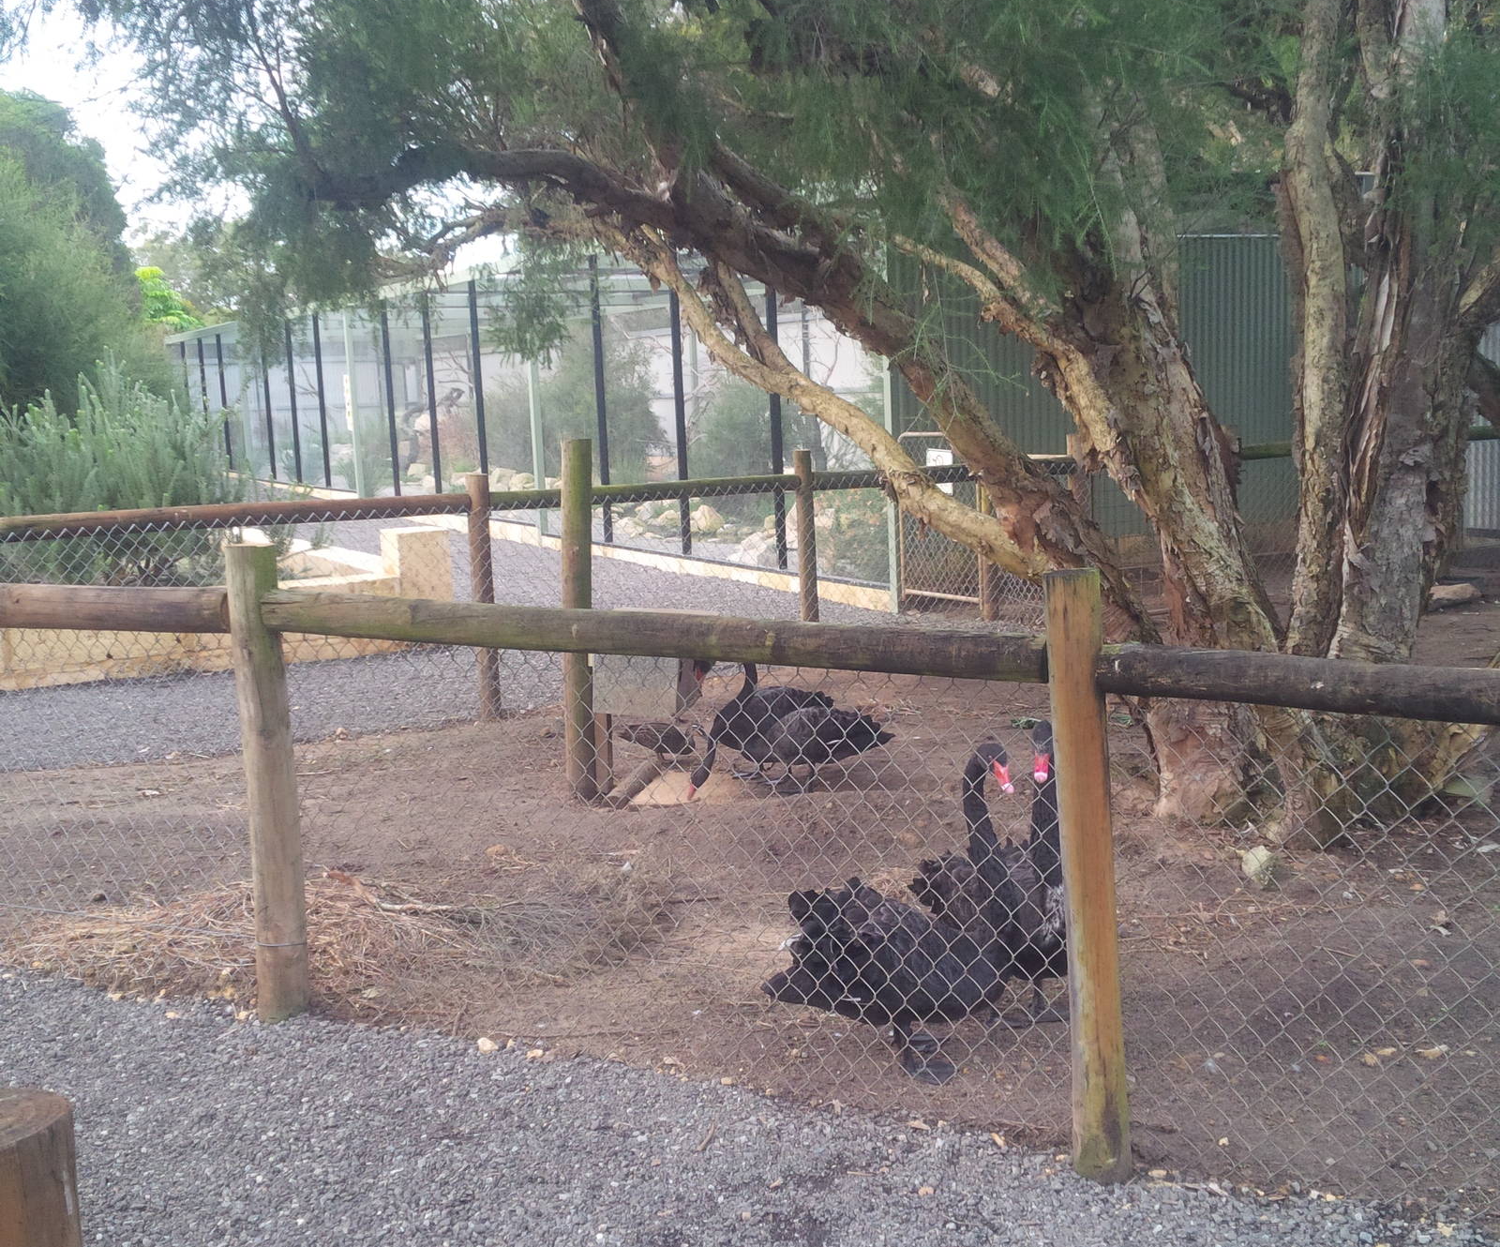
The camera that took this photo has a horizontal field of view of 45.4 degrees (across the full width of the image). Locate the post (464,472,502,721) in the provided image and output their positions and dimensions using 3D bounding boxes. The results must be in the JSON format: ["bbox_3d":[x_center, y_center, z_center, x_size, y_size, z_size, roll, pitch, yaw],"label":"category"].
[{"bbox_3d":[-1.208,-0.119,8.142,0.103,1.120,0.103,-2,8,0],"label":"post"}]

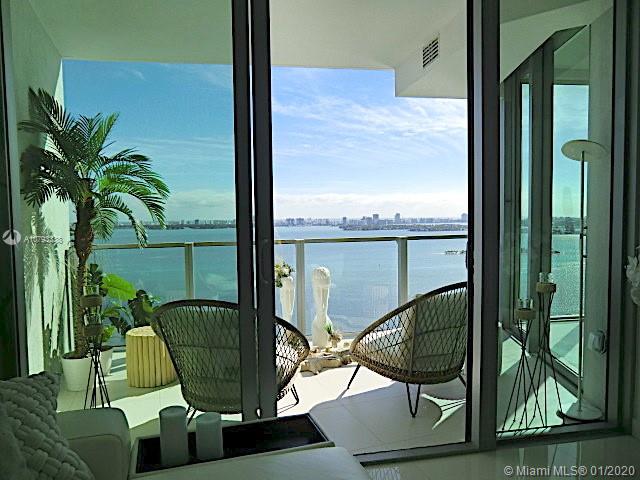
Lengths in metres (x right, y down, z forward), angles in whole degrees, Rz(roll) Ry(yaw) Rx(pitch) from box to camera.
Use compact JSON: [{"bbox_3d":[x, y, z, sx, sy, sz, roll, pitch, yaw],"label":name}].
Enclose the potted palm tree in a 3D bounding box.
[{"bbox_3d":[-1.709,0.020,3.364,1.000,2.260,1.050,-1,3,-12],"label":"potted palm tree"}]

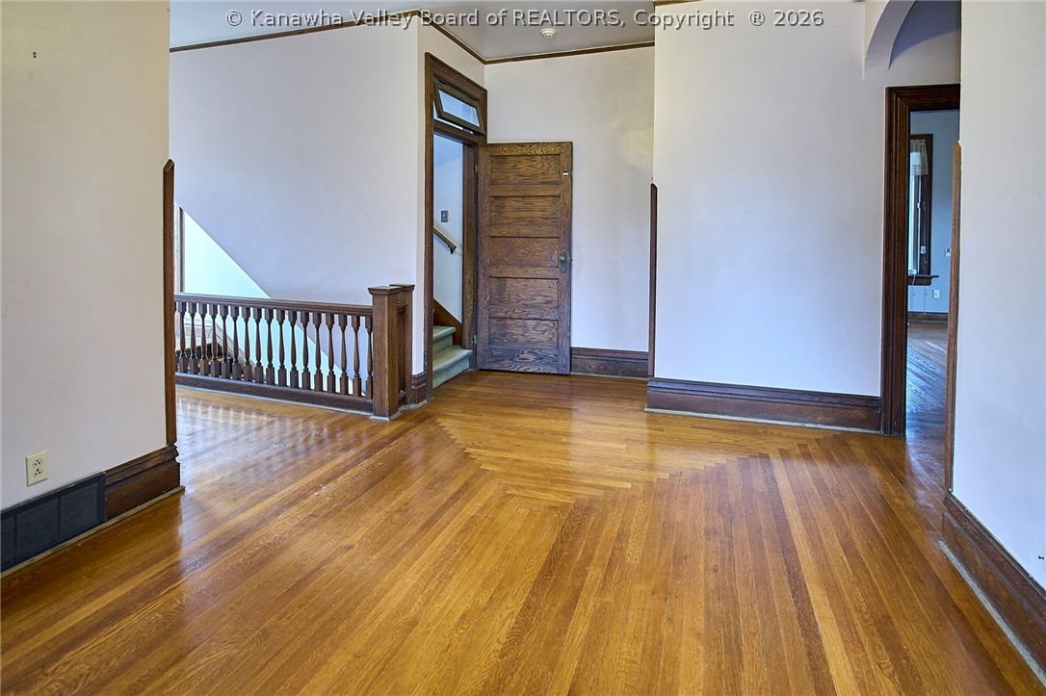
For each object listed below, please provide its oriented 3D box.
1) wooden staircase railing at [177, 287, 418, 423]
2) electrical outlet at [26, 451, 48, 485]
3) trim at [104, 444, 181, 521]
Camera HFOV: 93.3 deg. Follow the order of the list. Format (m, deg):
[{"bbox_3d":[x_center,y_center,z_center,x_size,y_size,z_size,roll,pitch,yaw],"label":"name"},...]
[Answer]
[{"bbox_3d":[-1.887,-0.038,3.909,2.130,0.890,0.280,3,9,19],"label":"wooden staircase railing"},{"bbox_3d":[-1.934,0.483,1.965,0.011,0.117,0.072,3,9,18],"label":"electrical outlet"},{"bbox_3d":[-1.798,0.625,2.332,0.038,0.226,0.325,3,9,18],"label":"trim"}]

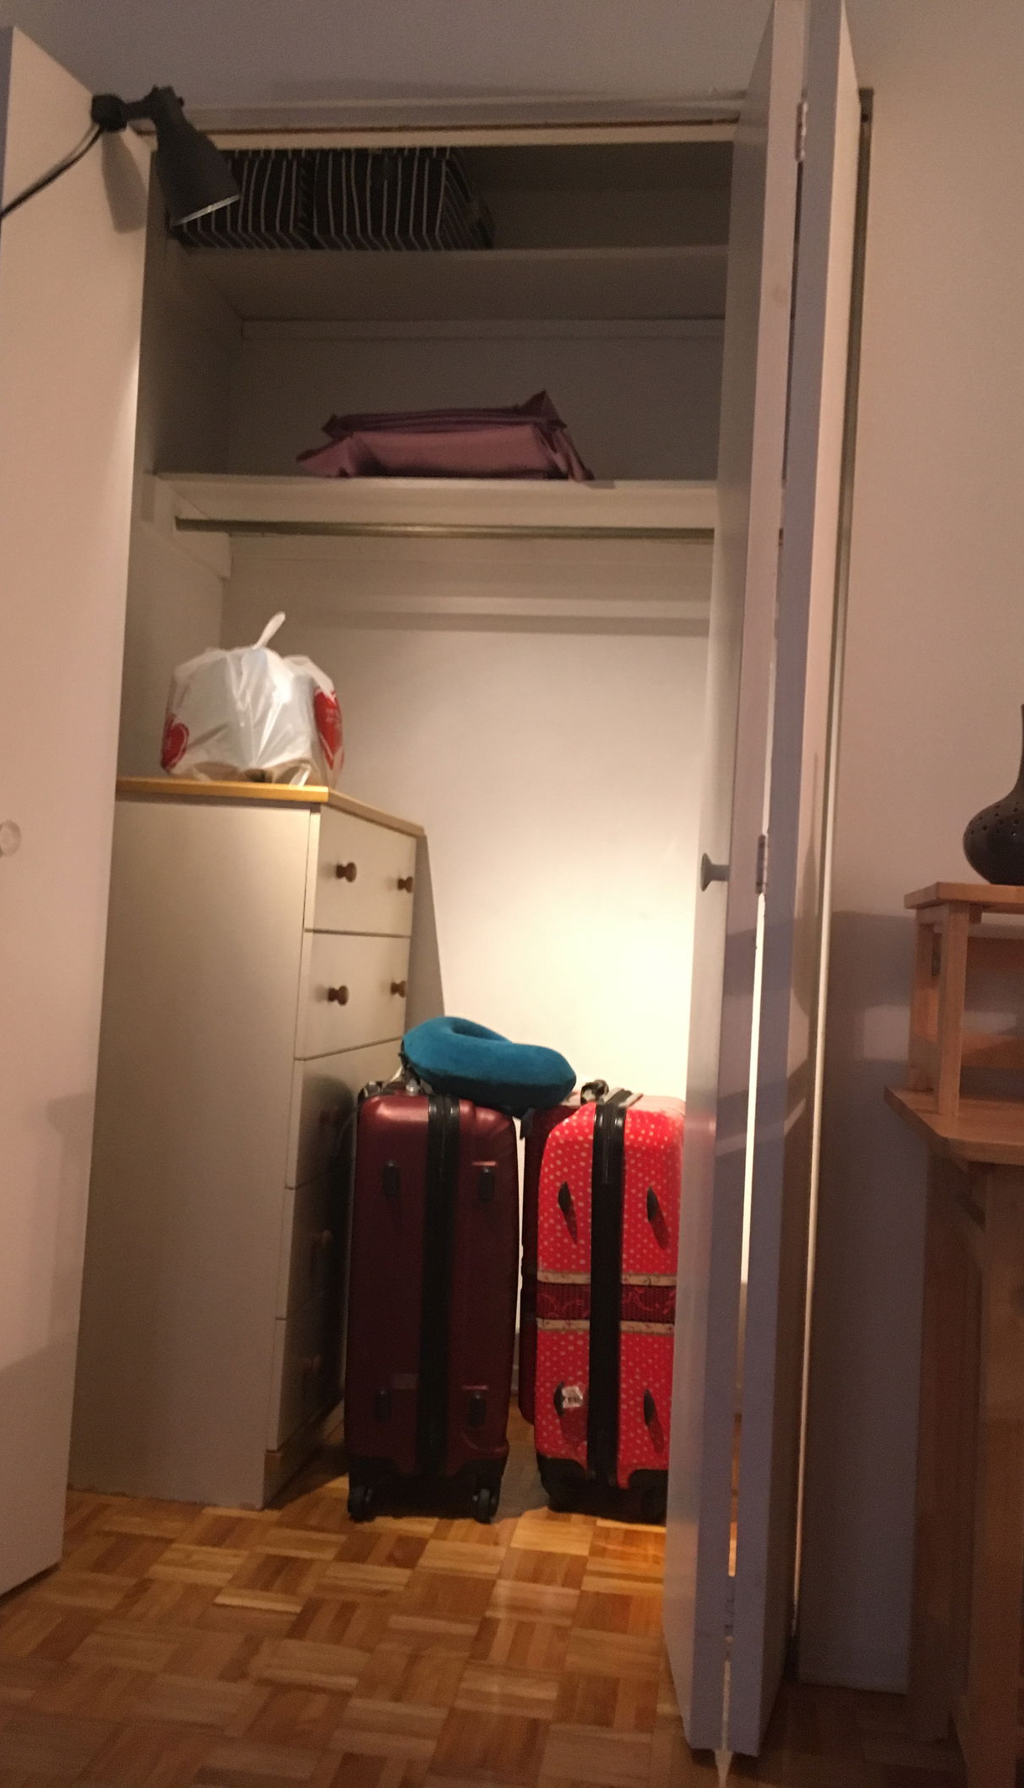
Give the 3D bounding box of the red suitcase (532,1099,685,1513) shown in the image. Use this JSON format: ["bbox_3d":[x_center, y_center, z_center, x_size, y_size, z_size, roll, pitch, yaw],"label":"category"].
[{"bbox_3d":[0.185,0.677,2.604,0.245,0.655,0.400,3,-2,8],"label":"red suitcase"}]

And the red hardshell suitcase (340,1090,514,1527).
[{"bbox_3d":[-0.132,0.653,2.562,0.270,0.665,0.430,3,-2,-2],"label":"red hardshell suitcase"}]

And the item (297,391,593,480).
[{"bbox_3d":[-0.109,-0.843,2.895,0.540,0.180,0.290,3,-2,8],"label":"item"}]

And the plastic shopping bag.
[{"bbox_3d":[-0.440,-0.326,2.587,0.300,0.312,0.230,3,-2,8],"label":"plastic shopping bag"}]

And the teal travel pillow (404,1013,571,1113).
[{"bbox_3d":[-0.043,0.297,2.603,0.280,0.115,0.280,11,12,-17],"label":"teal travel pillow"}]

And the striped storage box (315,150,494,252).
[{"bbox_3d":[-0.221,-1.330,2.958,0.255,0.210,0.310,3,-2,8],"label":"striped storage box"}]

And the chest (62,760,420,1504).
[{"bbox_3d":[-0.472,0.402,2.741,0.415,1.134,0.730,3,-2,8],"label":"chest"}]

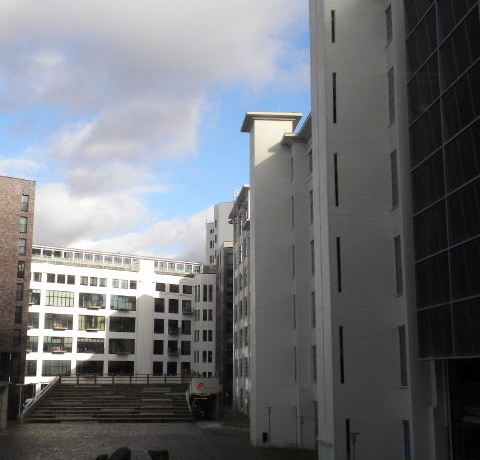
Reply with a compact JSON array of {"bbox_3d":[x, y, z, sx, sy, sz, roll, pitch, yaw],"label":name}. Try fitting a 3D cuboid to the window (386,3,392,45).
[{"bbox_3d":[8.911,-12.219,45.195,0.150,2.121,0.994,1,-11,-6],"label":"window"}]

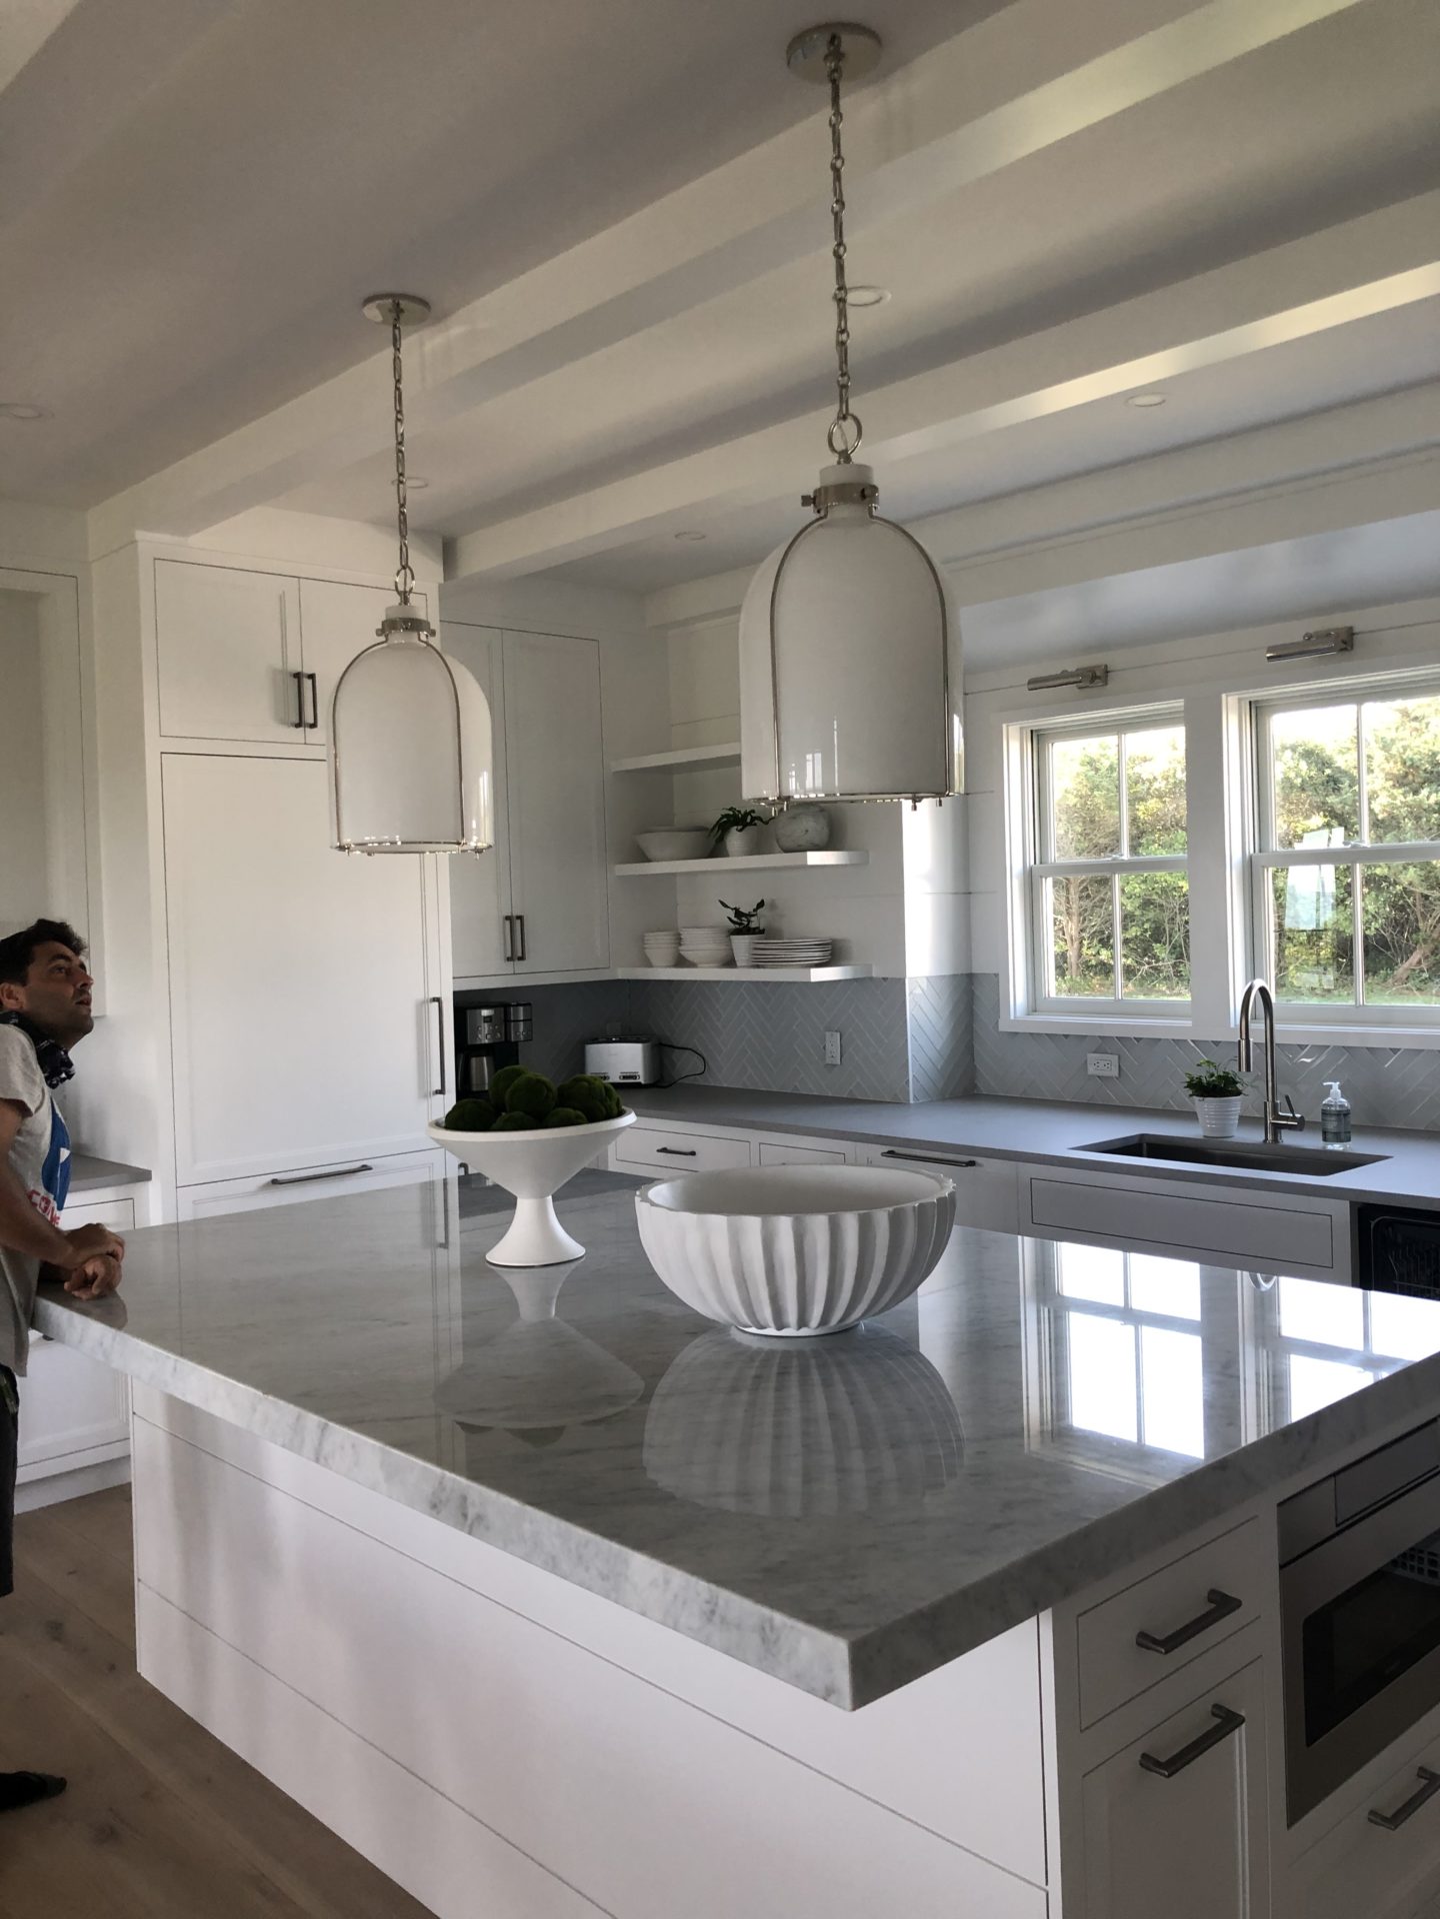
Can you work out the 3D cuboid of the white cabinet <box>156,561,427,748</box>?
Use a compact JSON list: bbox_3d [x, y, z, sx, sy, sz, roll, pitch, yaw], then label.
[{"bbox_3d":[-1.497,-0.920,5.032,0.913,0.515,0.600,-3,1,-43],"label":"white cabinet"}]

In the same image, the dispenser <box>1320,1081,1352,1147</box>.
[{"bbox_3d":[1.726,0.428,4.347,0.080,0.172,0.076,-1,1,9],"label":"dispenser"}]

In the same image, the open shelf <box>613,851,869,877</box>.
[{"bbox_3d":[0.059,-0.364,5.949,0.320,0.044,1.075,-3,2,-43],"label":"open shelf"}]

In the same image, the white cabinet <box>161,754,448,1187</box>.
[{"bbox_3d":[-1.433,0.015,4.949,0.905,1.245,0.560,-3,2,-43],"label":"white cabinet"}]

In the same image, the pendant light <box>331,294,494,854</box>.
[{"bbox_3d":[-0.642,-0.770,3.157,0.330,1.104,0.330,-2,1,0],"label":"pendant light"}]

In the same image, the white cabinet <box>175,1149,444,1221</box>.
[{"bbox_3d":[-1.449,0.831,5.061,0.912,0.365,0.600,-3,1,-43],"label":"white cabinet"}]

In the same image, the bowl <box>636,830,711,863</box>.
[{"bbox_3d":[-0.178,-0.449,6.228,0.307,0.143,0.307,-2,1,0],"label":"bowl"}]

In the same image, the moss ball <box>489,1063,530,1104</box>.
[{"bbox_3d":[-0.401,0.251,3.008,0.095,0.095,0.095,-2,1,0],"label":"moss ball"}]

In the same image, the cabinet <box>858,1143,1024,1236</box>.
[{"bbox_3d":[0.869,0.952,4.837,0.580,0.780,0.600,-3,2,-43],"label":"cabinet"}]

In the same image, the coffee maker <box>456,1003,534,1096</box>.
[{"bbox_3d":[-0.912,0.363,5.903,0.300,0.376,0.260,-3,2,-43],"label":"coffee maker"}]

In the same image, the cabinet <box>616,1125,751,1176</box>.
[{"bbox_3d":[0.051,0.672,5.657,0.520,0.135,0.715,-3,2,-43],"label":"cabinet"}]

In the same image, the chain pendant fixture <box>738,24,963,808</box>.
[{"bbox_3d":[0.185,-0.781,2.283,0.330,1.110,0.330,-2,1,0],"label":"chain pendant fixture"}]

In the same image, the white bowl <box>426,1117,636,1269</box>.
[{"bbox_3d":[-0.355,0.436,2.967,0.395,0.265,0.395,-2,1,0],"label":"white bowl"}]

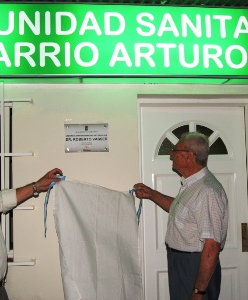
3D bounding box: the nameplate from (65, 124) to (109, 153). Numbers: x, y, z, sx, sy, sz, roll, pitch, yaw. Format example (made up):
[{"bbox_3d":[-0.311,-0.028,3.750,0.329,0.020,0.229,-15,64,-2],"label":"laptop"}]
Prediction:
[{"bbox_3d":[-0.260,-0.086,2.870,0.307,0.200,0.018,-1,-4,-6],"label":"nameplate"}]

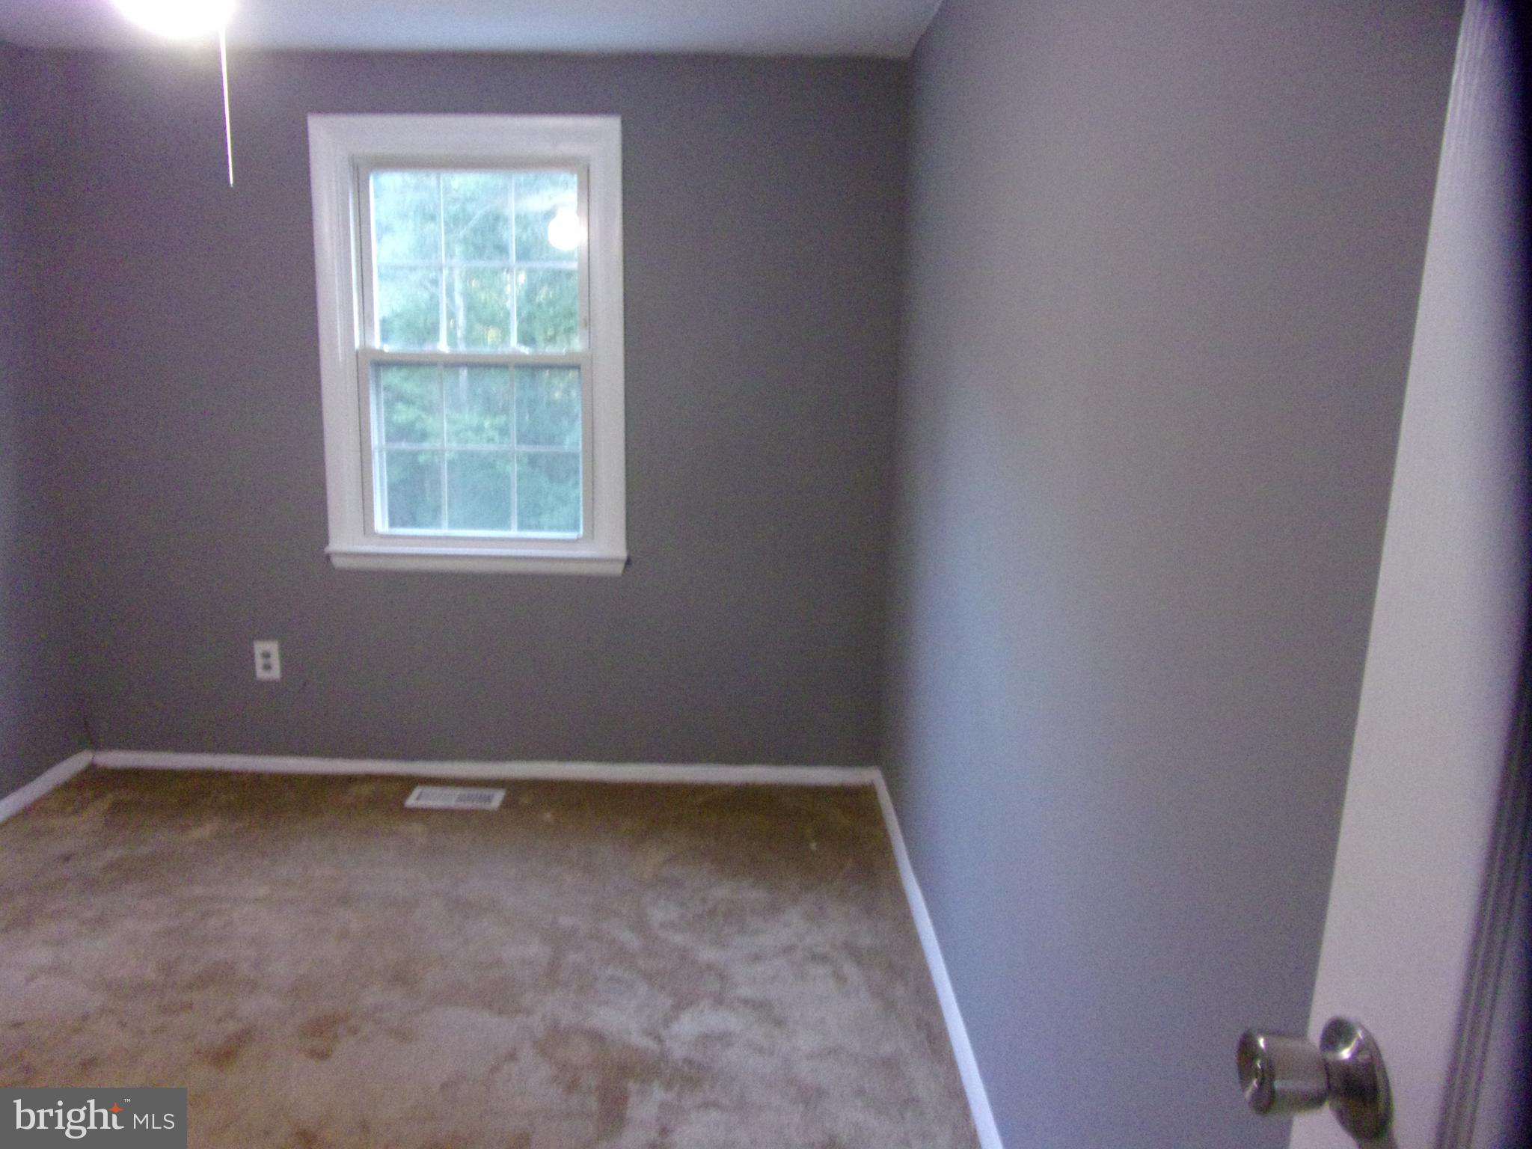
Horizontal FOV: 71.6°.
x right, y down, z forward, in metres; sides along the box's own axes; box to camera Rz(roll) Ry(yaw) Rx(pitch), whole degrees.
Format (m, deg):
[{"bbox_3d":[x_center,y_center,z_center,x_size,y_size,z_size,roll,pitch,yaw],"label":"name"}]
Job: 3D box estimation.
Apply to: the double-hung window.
[{"bbox_3d":[-0.927,-0.697,3.369,0.960,1.400,0.110,1,12,0],"label":"double-hung window"}]

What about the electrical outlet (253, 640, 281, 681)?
[{"bbox_3d":[-1.673,0.292,3.562,0.078,0.128,0.010,1,12,0],"label":"electrical outlet"}]

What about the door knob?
[{"bbox_3d":[0.308,0.286,0.607,0.063,0.065,0.065,2,12,3],"label":"door knob"}]

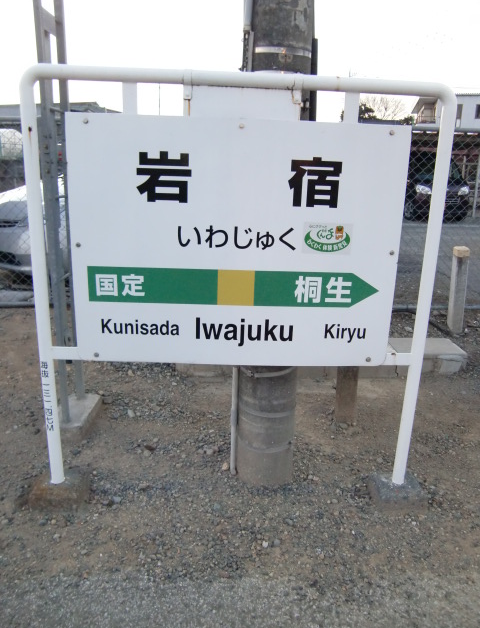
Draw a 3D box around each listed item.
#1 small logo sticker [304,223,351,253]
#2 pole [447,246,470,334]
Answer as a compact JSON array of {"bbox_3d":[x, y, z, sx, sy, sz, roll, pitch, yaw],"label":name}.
[{"bbox_3d":[0.322,-0.275,1.895,0.175,0.112,0.010,1,16,-2],"label":"small logo sticker"},{"bbox_3d":[1.902,-0.200,4.511,0.104,0.735,0.104,-1,16,1],"label":"pole"}]

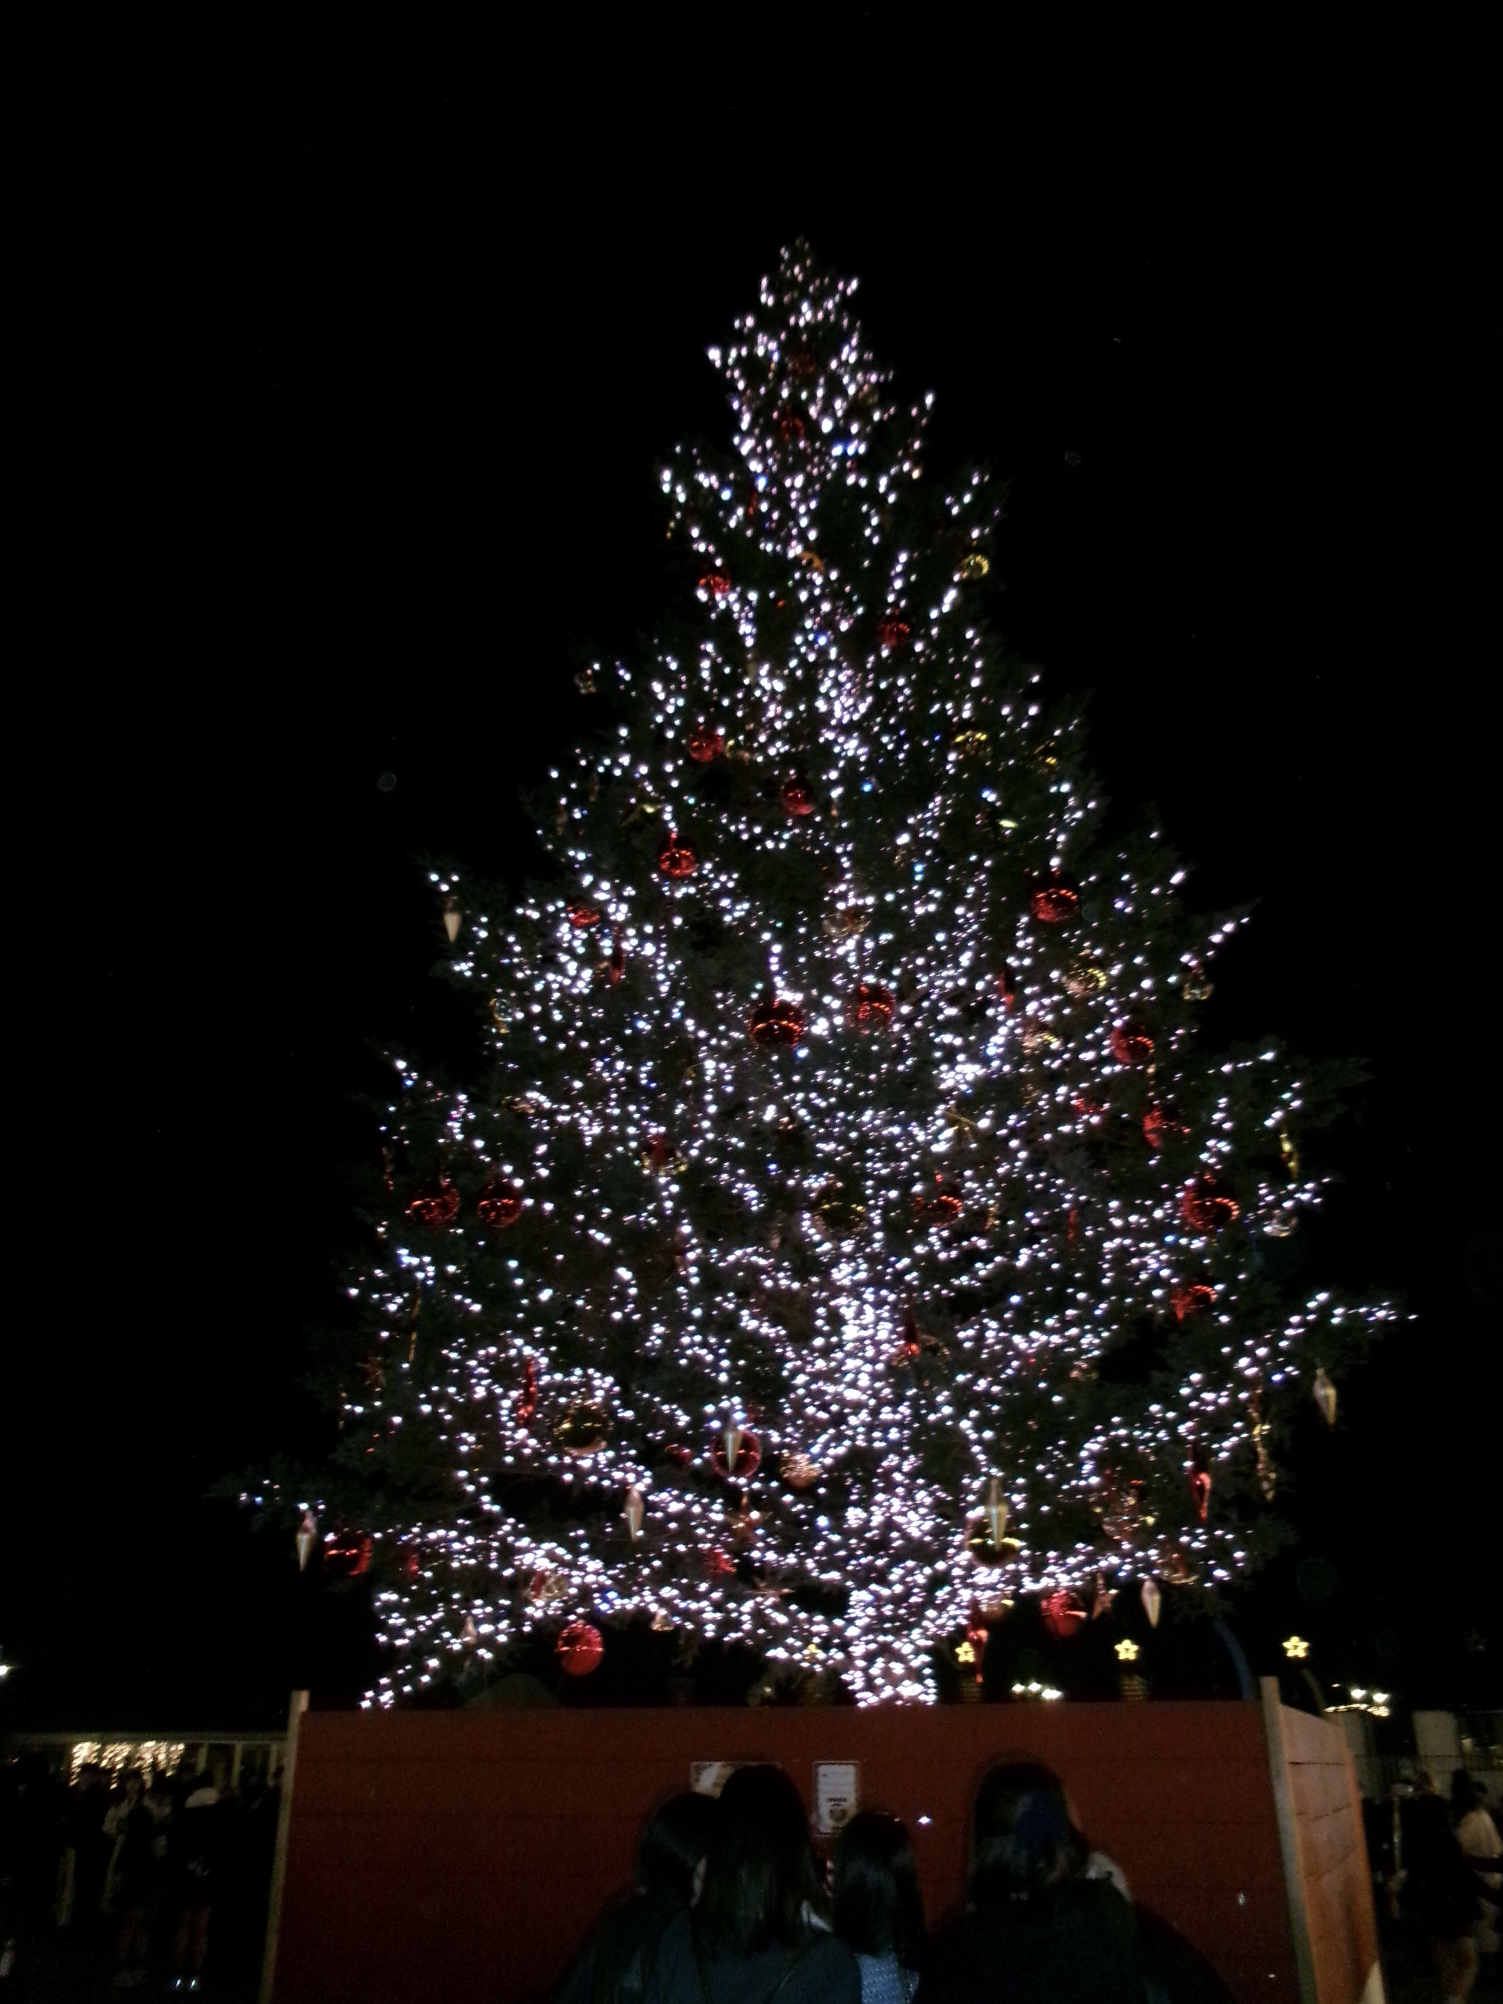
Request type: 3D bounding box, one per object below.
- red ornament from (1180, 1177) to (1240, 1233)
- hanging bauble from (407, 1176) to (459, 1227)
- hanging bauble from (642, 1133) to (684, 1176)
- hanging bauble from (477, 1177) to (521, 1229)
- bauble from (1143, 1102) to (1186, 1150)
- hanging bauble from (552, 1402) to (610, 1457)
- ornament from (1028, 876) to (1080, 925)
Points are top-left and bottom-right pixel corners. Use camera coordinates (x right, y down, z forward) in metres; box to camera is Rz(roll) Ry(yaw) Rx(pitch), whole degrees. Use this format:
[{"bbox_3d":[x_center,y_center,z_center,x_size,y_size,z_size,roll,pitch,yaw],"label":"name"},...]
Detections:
[{"bbox_3d":[2.438,1.078,8.616,0.312,0.300,0.312,0,-25,0],"label":"red ornament"},{"bbox_3d":[-1.667,1.051,8.500,0.270,0.281,0.270,0,-25,0],"label":"hanging bauble"},{"bbox_3d":[-0.494,0.848,9.056,0.227,0.236,0.227,0,-25,0],"label":"hanging bauble"},{"bbox_3d":[-1.406,1.117,9.039,0.249,0.279,0.249,0,-25,0],"label":"hanging bauble"},{"bbox_3d":[2.240,0.671,8.800,0.250,0.260,0.250,0,-25,0],"label":"bauble"},{"bbox_3d":[-0.856,2.149,8.165,0.280,0.284,0.280,0,-25,0],"label":"hanging bauble"},{"bbox_3d":[1.607,-0.548,8.600,0.262,0.272,0.262,0,-25,0],"label":"ornament"}]

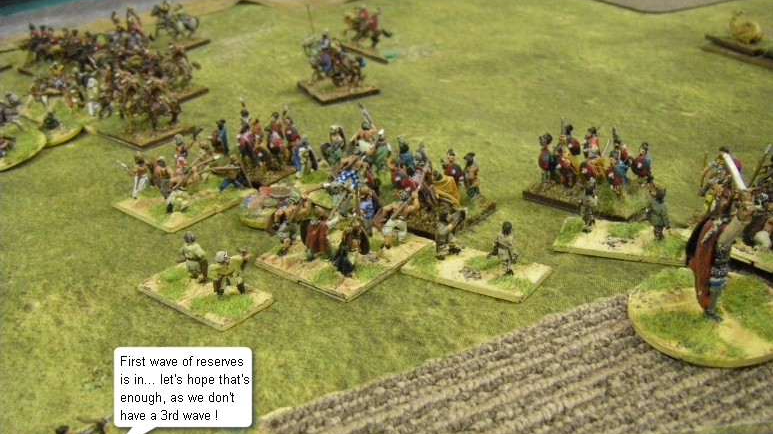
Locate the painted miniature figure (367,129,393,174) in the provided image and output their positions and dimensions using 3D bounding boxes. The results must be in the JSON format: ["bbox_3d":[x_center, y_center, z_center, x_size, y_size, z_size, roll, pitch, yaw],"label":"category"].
[{"bbox_3d":[-0.002,-0.024,0.320,0.009,0.018,0.007,6,27,23],"label":"painted miniature figure"}]

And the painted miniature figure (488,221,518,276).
[{"bbox_3d":[0.034,0.009,0.246,0.008,0.017,0.006,0,26,9],"label":"painted miniature figure"}]

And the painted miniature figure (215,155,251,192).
[{"bbox_3d":[-0.058,-0.017,0.318,0.012,0.013,0.007,-16,28,-22],"label":"painted miniature figure"}]

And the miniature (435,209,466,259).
[{"bbox_3d":[0.019,0.005,0.259,0.008,0.015,0.006,-20,30,-29],"label":"miniature"}]

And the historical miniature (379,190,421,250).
[{"bbox_3d":[0.004,0.000,0.268,0.009,0.018,0.009,10,29,27],"label":"historical miniature"}]

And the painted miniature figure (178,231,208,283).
[{"bbox_3d":[-0.058,0.012,0.256,0.008,0.017,0.006,7,28,25],"label":"painted miniature figure"}]

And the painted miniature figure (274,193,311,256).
[{"bbox_3d":[-0.030,0.001,0.271,0.009,0.018,0.009,7,28,22],"label":"painted miniature figure"}]

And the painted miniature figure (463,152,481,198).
[{"bbox_3d":[0.029,-0.015,0.292,0.006,0.017,0.006,-1,25,9],"label":"painted miniature figure"}]

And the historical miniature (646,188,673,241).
[{"bbox_3d":[0.084,-0.001,0.259,0.007,0.017,0.005,-14,27,-20],"label":"historical miniature"}]

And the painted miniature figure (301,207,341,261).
[{"bbox_3d":[-0.021,0.005,0.262,0.011,0.018,0.007,8,28,27],"label":"painted miniature figure"}]

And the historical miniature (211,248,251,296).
[{"bbox_3d":[-0.046,0.015,0.249,0.009,0.014,0.008,-27,33,-38],"label":"historical miniature"}]

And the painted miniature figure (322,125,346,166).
[{"bbox_3d":[-0.020,-0.027,0.329,0.009,0.018,0.007,14,31,36],"label":"painted miniature figure"}]

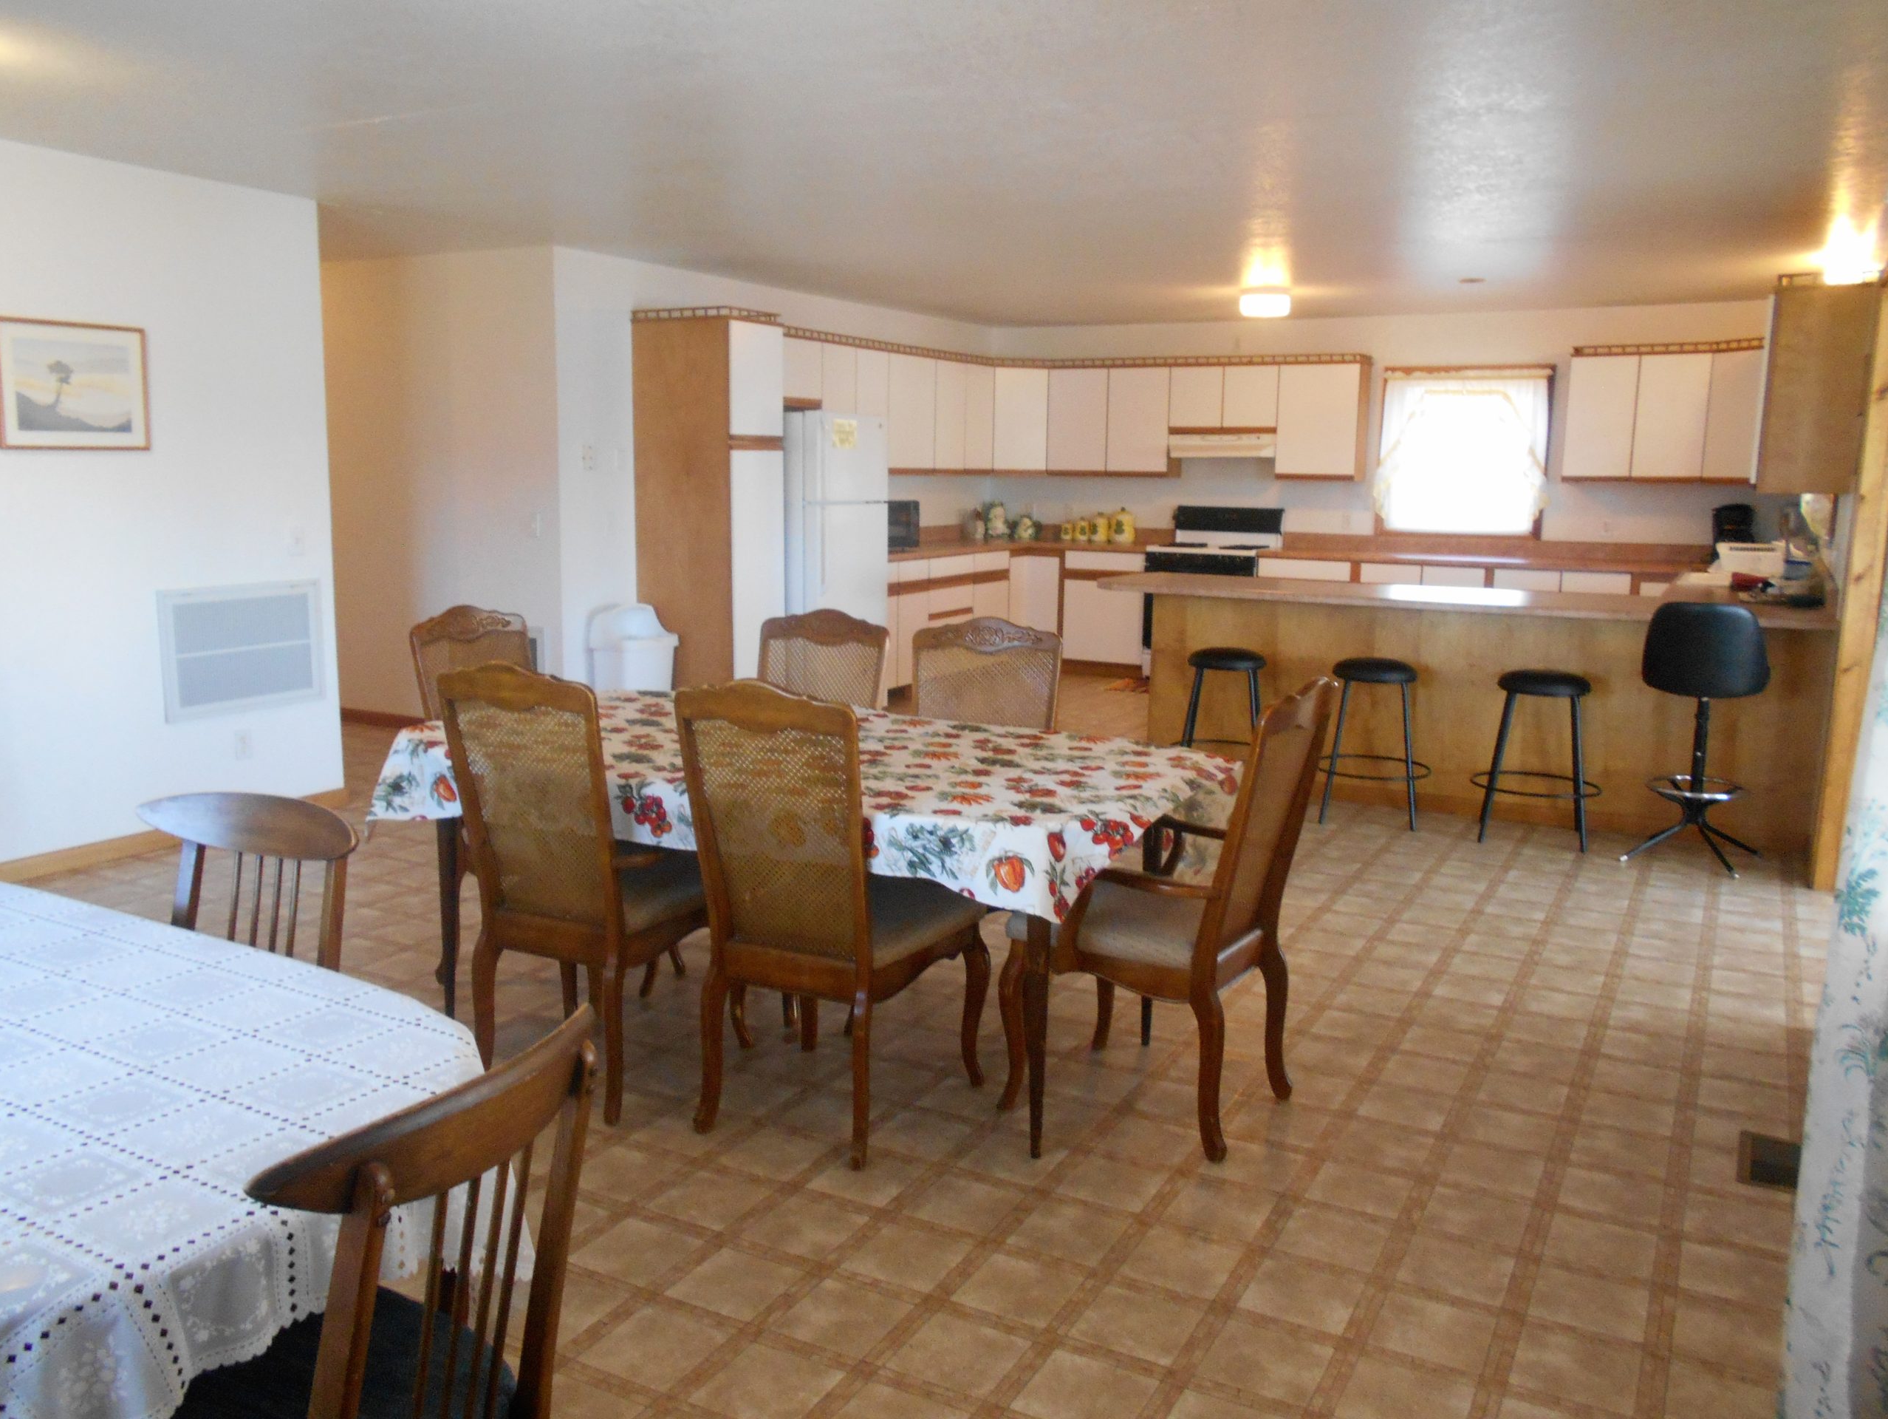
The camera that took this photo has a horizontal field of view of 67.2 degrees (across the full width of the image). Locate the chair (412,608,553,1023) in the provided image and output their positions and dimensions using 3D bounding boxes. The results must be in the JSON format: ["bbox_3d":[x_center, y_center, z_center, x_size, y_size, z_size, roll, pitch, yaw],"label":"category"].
[{"bbox_3d":[-1.096,0.250,3.944,0.620,0.980,0.550,6,11,31],"label":"chair"}]

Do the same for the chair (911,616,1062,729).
[{"bbox_3d":[-0.001,0.283,3.796,0.500,0.980,0.610,4,10,23],"label":"chair"}]

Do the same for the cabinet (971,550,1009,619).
[{"bbox_3d":[0.064,-0.698,9.862,0.600,0.795,0.553,6,11,28],"label":"cabinet"}]

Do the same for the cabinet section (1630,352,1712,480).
[{"bbox_3d":[4.319,-1.720,8.420,0.373,0.714,0.323,6,11,29],"label":"cabinet section"}]

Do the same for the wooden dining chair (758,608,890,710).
[{"bbox_3d":[-0.482,0.245,3.990,0.495,1.025,0.626,6,11,29],"label":"wooden dining chair"}]

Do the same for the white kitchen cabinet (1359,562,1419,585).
[{"bbox_3d":[2.963,-0.573,9.311,0.385,0.795,0.590,6,11,28],"label":"white kitchen cabinet"}]

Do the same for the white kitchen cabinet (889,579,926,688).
[{"bbox_3d":[-0.489,-0.489,8.850,0.600,0.720,0.585,6,11,28],"label":"white kitchen cabinet"}]

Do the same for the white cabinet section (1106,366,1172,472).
[{"bbox_3d":[1.429,-2.017,10.026,0.454,0.730,0.320,6,11,29],"label":"white cabinet section"}]

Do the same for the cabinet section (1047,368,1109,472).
[{"bbox_3d":[1.032,-2.072,10.305,0.457,0.735,0.320,6,11,28],"label":"cabinet section"}]

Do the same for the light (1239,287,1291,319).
[{"bbox_3d":[1.819,-2.305,8.083,0.293,0.151,0.293,6,11,29],"label":"light"}]

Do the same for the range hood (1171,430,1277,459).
[{"bbox_3d":[1.927,-1.792,9.694,0.761,0.162,0.434,6,11,29],"label":"range hood"}]

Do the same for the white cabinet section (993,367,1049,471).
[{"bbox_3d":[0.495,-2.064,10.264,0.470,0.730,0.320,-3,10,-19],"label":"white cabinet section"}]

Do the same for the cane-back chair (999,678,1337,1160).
[{"bbox_3d":[0.469,0.404,3.110,0.620,0.970,0.550,6,11,33],"label":"cane-back chair"}]

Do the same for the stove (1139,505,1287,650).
[{"bbox_3d":[1.858,-0.785,9.796,0.770,1.190,0.710,6,11,28],"label":"stove"}]

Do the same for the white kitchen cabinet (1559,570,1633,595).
[{"bbox_3d":[3.970,-0.470,8.648,0.378,0.780,0.600,6,11,29],"label":"white kitchen cabinet"}]

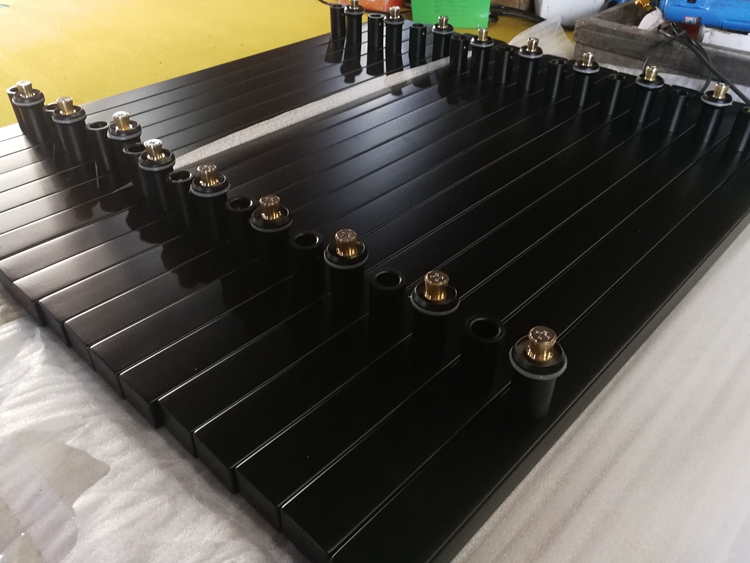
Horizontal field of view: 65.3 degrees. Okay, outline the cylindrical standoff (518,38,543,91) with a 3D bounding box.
[{"bbox_3d":[0.219,-0.307,0.830,0.035,0.066,0.035,0,39,0],"label":"cylindrical standoff"}]

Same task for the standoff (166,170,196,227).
[{"bbox_3d":[-0.178,-0.077,0.551,0.026,0.046,0.026,0,38,0],"label":"standoff"}]

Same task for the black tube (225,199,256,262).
[{"bbox_3d":[-0.112,-0.047,0.502,0.025,0.045,0.025,0,39,0],"label":"black tube"}]

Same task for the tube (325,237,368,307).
[{"bbox_3d":[-0.021,-0.005,0.455,0.035,0.056,0.035,0,39,0],"label":"tube"}]

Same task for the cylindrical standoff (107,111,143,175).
[{"bbox_3d":[-0.259,-0.144,0.618,0.035,0.067,0.035,0,39,0],"label":"cylindrical standoff"}]

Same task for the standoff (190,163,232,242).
[{"bbox_3d":[-0.142,-0.070,0.515,0.032,0.064,0.032,0,39,0],"label":"standoff"}]

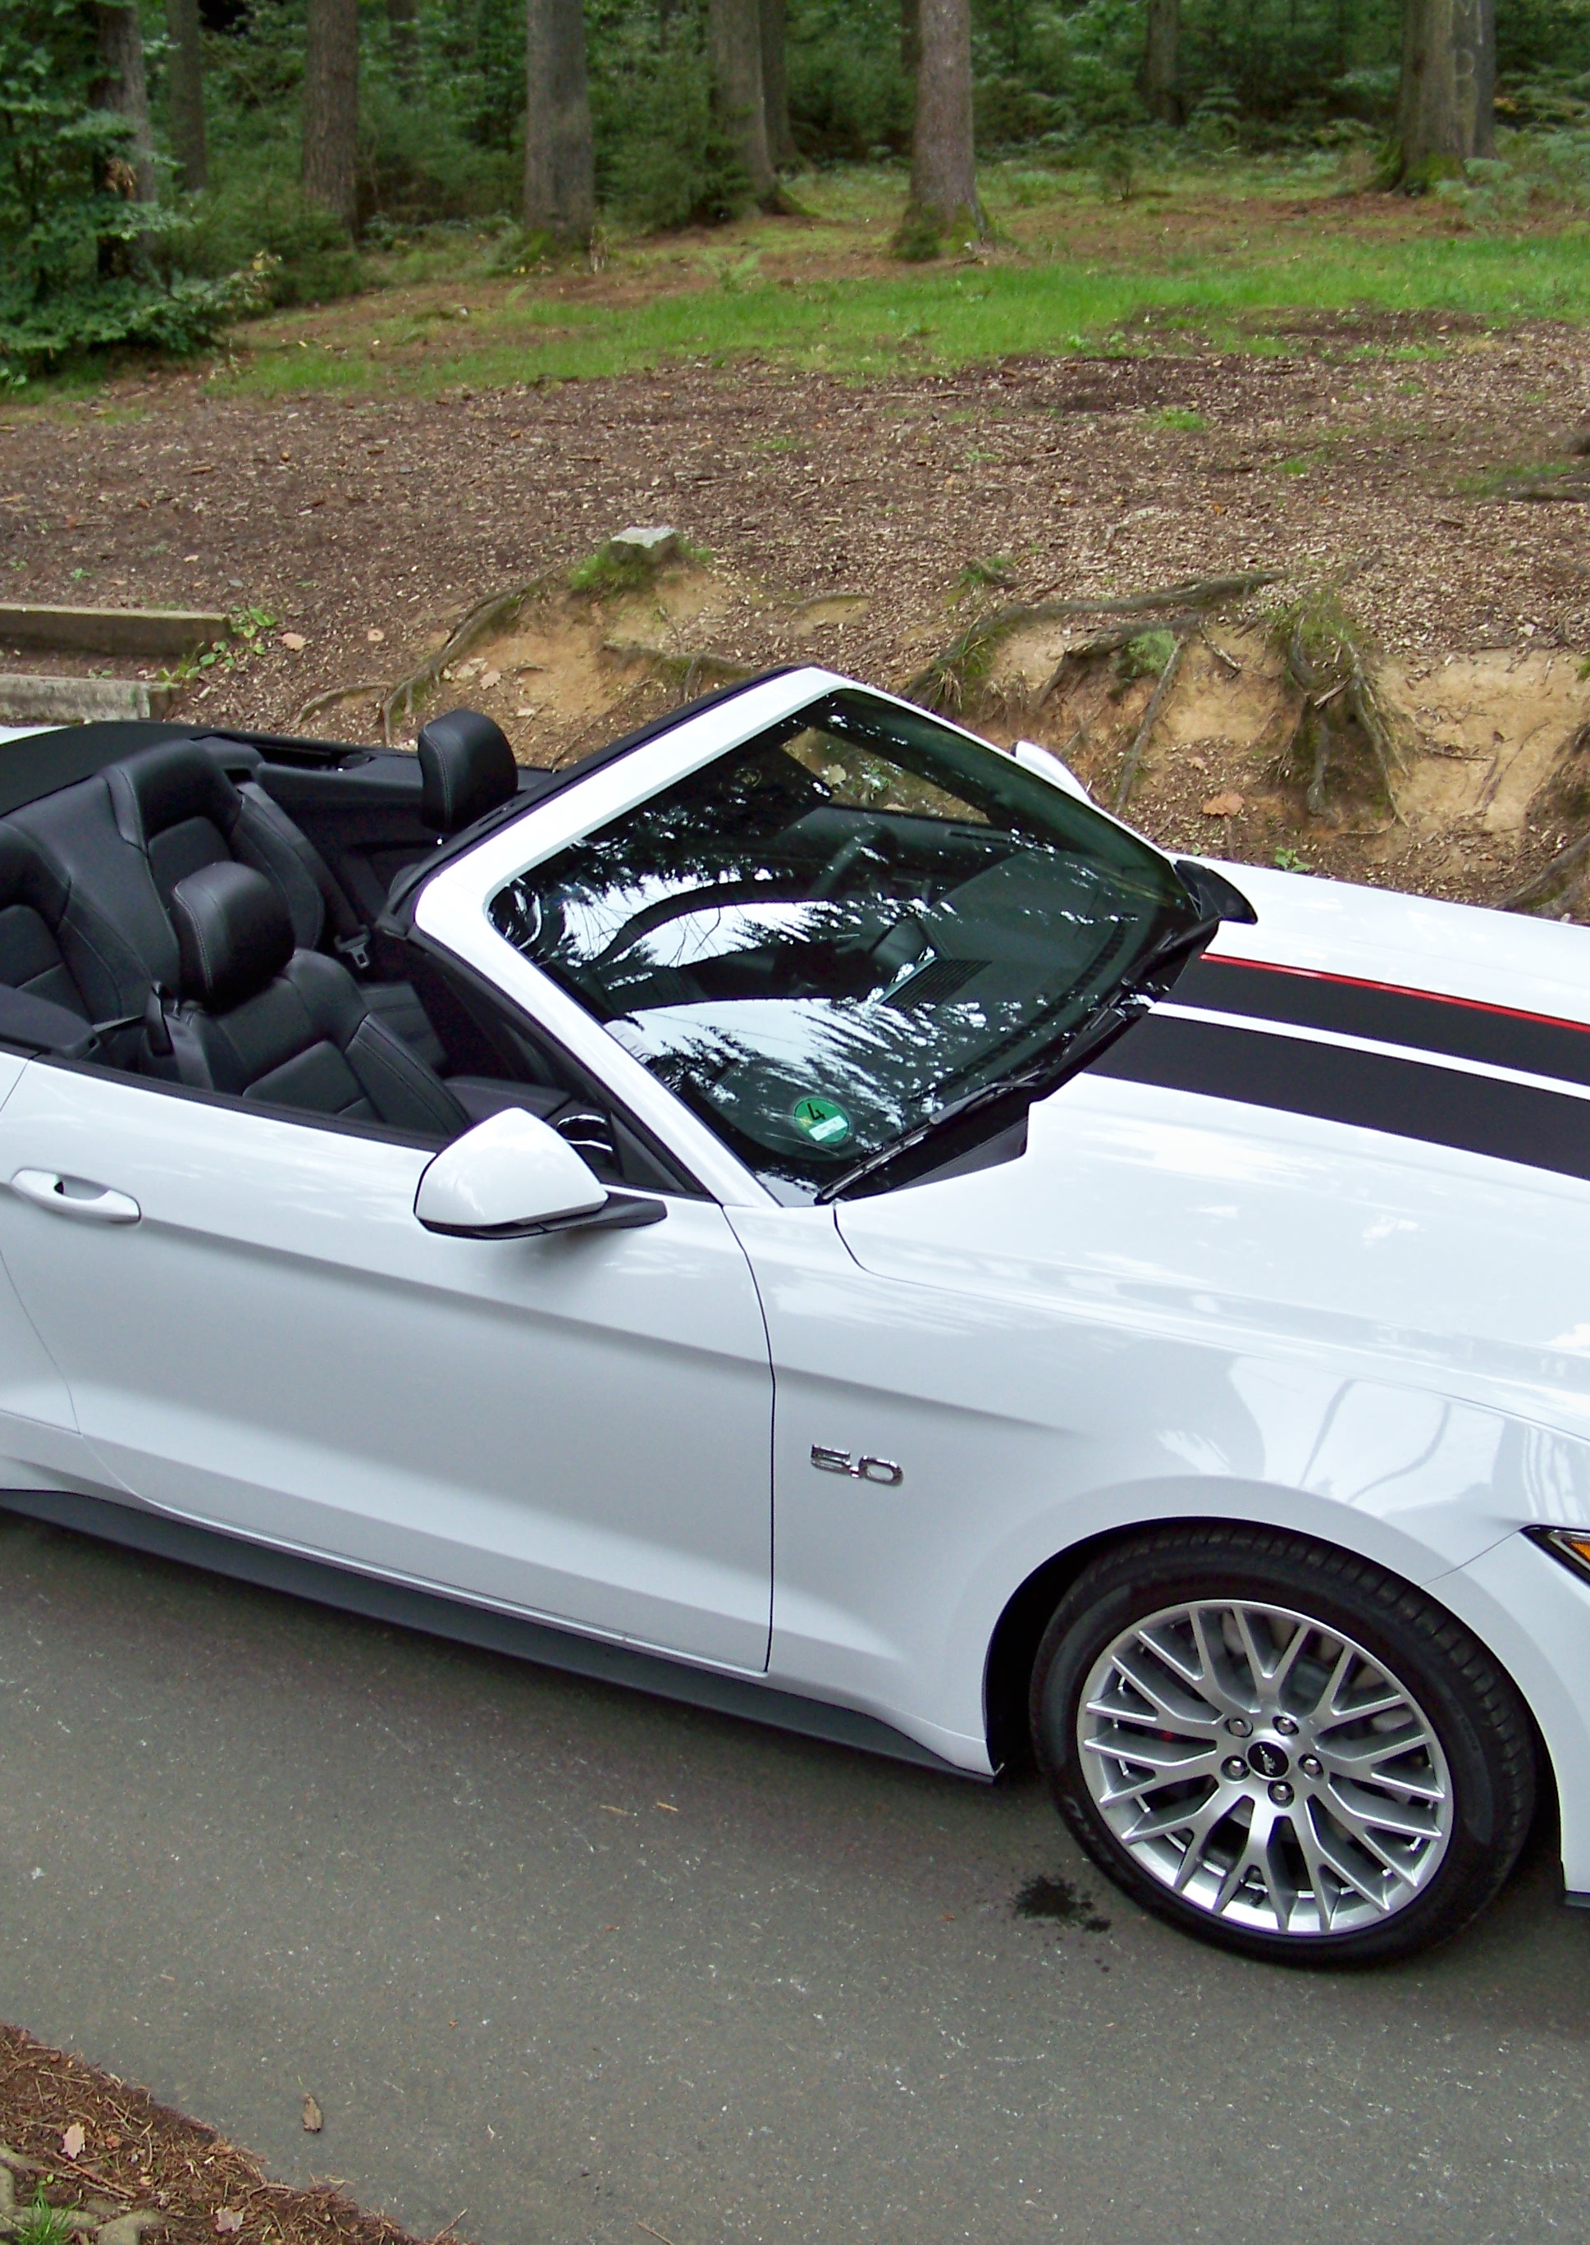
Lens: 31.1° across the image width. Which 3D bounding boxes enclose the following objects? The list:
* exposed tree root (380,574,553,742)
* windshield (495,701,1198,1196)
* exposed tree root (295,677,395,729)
[{"bbox_3d":[-0.908,-1.323,7.966,0.320,0.340,0.560,10,26,25],"label":"exposed tree root"},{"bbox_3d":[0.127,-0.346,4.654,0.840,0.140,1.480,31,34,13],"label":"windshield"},{"bbox_3d":[-1.360,-1.262,8.544,0.400,0.110,0.120,-19,29,-33],"label":"exposed tree root"}]

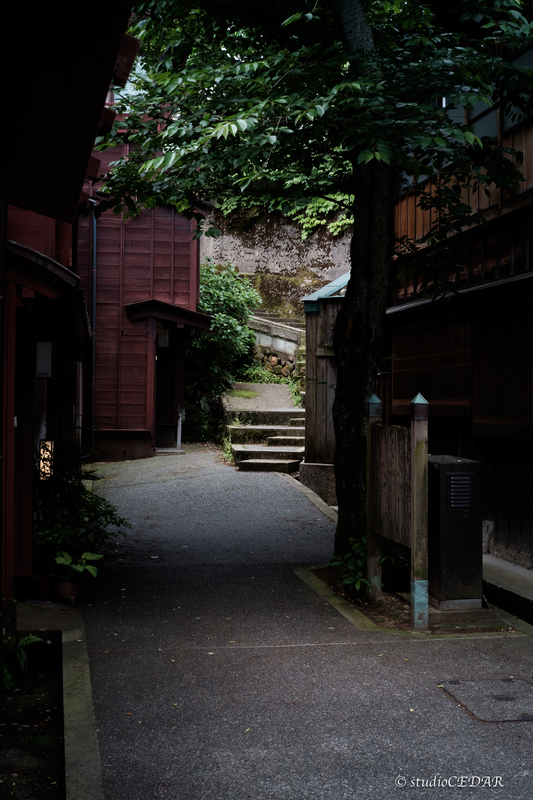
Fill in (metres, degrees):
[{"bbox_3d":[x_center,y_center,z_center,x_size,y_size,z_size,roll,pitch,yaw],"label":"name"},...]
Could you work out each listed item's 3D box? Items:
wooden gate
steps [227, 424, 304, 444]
[{"bbox_3d":[0.965,0.770,12.400,0.110,1.630,1.950,0,0,-6],"label":"wooden gate"},{"bbox_3d":[0.080,0.560,26.300,1.280,0.260,0.500,0,0,8],"label":"steps"}]

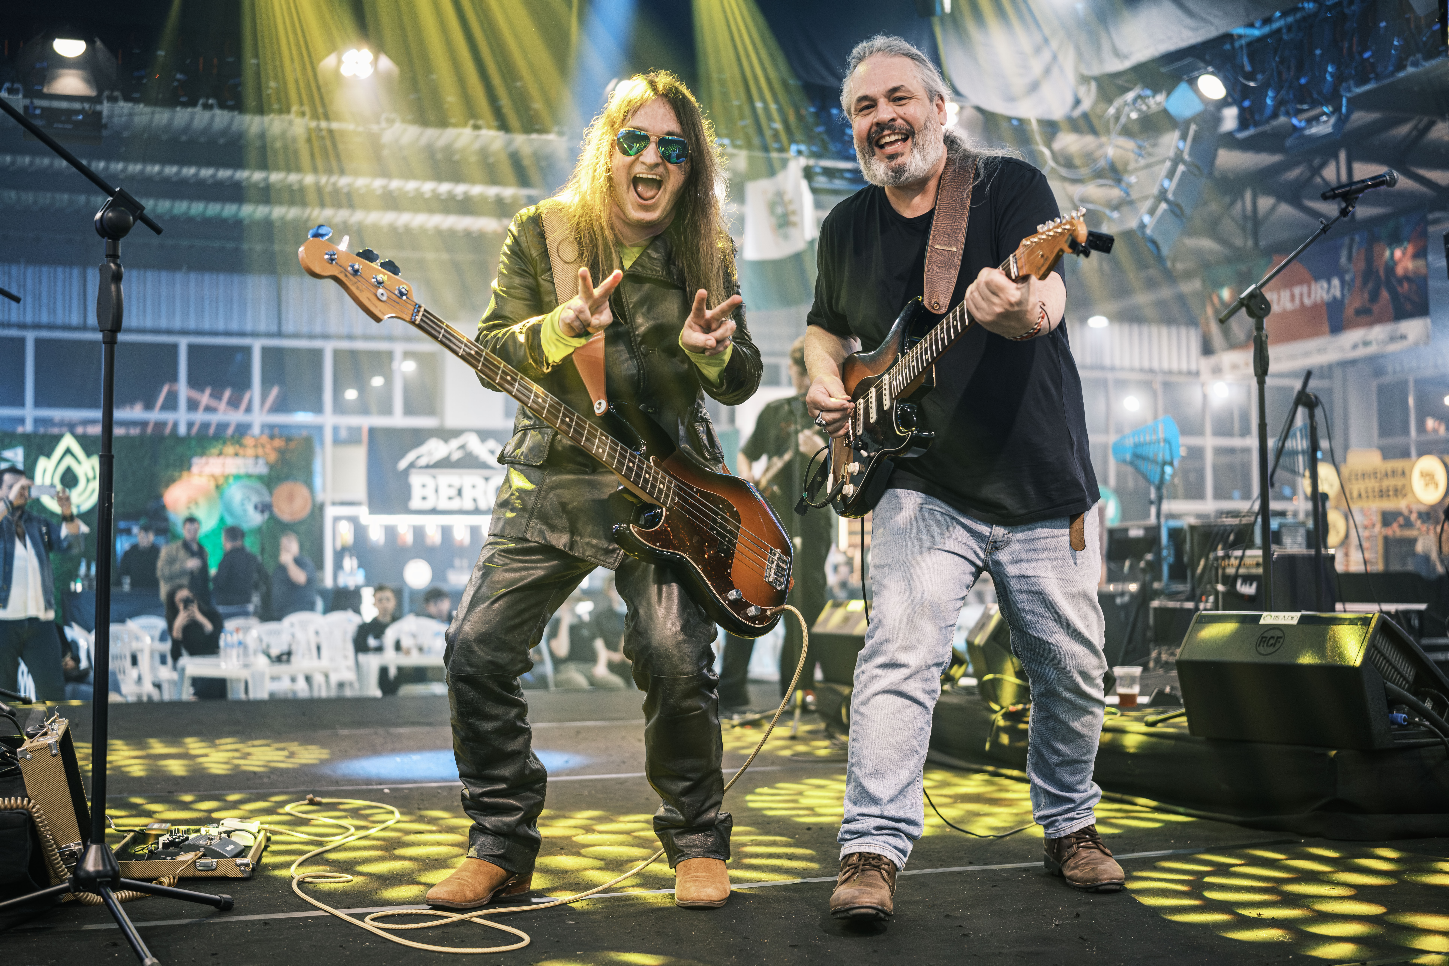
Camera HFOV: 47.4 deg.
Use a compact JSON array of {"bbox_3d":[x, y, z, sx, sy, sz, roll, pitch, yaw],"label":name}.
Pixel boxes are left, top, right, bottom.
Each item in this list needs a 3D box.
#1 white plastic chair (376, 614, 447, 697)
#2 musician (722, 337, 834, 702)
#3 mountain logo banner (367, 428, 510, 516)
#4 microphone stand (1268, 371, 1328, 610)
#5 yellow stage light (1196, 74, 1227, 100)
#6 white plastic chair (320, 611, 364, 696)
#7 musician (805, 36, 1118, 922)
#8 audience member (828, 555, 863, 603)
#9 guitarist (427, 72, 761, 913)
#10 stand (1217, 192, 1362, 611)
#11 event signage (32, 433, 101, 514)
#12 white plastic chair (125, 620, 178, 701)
[{"bbox_3d":[-2.135,1.361,11.576,0.560,0.860,0.560,0,-3,-9],"label":"white plastic chair"},{"bbox_3d":[0.250,0.197,7.839,0.620,1.800,0.480,-1,-3,7],"label":"musician"},{"bbox_3d":[-3.060,-0.140,19.500,2.280,1.060,0.050,1,-4,-16],"label":"mountain logo banner"},{"bbox_3d":[2.170,0.184,6.100,0.600,1.187,0.600,-1,-4,11],"label":"microphone stand"},{"bbox_3d":[2.705,-2.202,9.119,0.190,0.190,0.130,-3,29,45],"label":"yellow stage light"},{"bbox_3d":[-3.354,1.566,14.400,0.530,0.860,0.530,-1,-4,14],"label":"white plastic chair"},{"bbox_3d":[0.479,-0.034,3.352,0.660,1.760,0.620,-1,-3,14],"label":"musician"},{"bbox_3d":[1.681,1.787,23.000,0.500,1.600,0.400,0,-4,0],"label":"audience member"},{"bbox_3d":[-0.250,0.008,3.330,0.700,1.680,0.600,0,-3,-3],"label":"guitarist"},{"bbox_3d":[1.573,-0.070,4.800,0.620,1.540,0.600,-1,-4,6],"label":"stand"},{"bbox_3d":[-6.679,-0.092,16.800,0.680,0.830,0.060,1,-3,-17],"label":"event signage"},{"bbox_3d":[-5.144,1.632,14.800,0.530,0.850,0.530,2,-4,-30],"label":"white plastic chair"}]

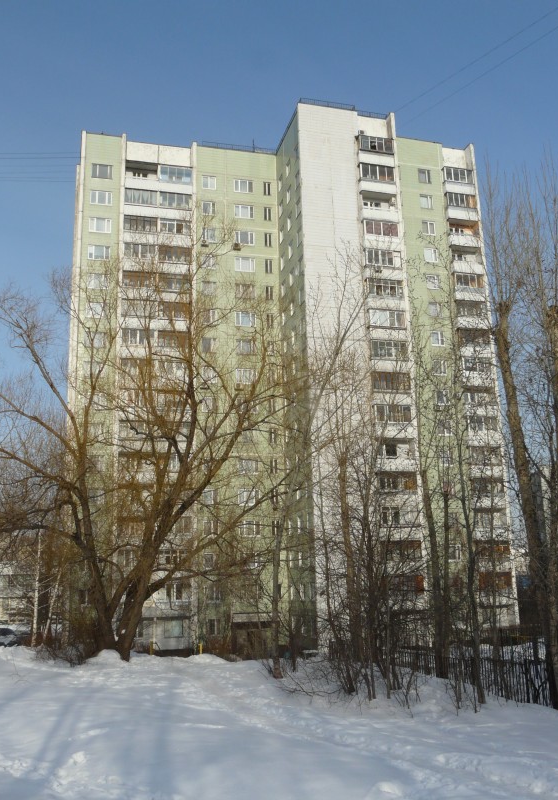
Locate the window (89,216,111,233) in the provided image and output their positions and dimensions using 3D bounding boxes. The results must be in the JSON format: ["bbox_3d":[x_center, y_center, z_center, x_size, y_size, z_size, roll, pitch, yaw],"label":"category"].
[{"bbox_3d":[-16.733,-16.327,69.343,1.987,1.451,0.200,1,-13,-12],"label":"window"}]

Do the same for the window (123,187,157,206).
[{"bbox_3d":[-12.979,-19.057,69.721,3.013,1.775,0.120,2,-14,-15],"label":"window"}]

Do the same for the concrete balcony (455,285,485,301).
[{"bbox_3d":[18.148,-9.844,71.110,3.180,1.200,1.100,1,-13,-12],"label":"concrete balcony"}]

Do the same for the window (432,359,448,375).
[{"bbox_3d":[14.924,-2.963,68.402,1.471,1.410,0.150,2,-14,-15],"label":"window"}]

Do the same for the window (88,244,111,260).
[{"bbox_3d":[-16.615,-13.578,68.414,1.959,1.341,0.150,2,-14,-15],"label":"window"}]

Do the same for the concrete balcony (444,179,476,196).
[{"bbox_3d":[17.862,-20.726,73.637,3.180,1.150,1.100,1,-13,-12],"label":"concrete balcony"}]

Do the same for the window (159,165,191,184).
[{"bbox_3d":[-9.897,-21.595,71.210,3.173,1.882,0.120,2,-14,-15],"label":"window"}]

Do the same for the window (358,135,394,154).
[{"bbox_3d":[8.979,-23.316,67.731,3.320,1.480,0.200,1,-13,-12],"label":"window"}]

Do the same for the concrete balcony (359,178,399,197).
[{"bbox_3d":[8.874,-19.042,67.428,3.507,1.153,1.200,2,-14,-15],"label":"concrete balcony"}]

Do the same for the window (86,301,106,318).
[{"bbox_3d":[-16.518,-8.148,67.444,1.987,1.451,0.200,1,-13,-12],"label":"window"}]

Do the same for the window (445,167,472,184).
[{"bbox_3d":[17.806,-22.044,72.997,3.186,1.641,0.120,2,-14,-15],"label":"window"}]

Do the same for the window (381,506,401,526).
[{"bbox_3d":[9.053,9.449,60.013,1.729,1.542,0.120,2,-14,-15],"label":"window"}]

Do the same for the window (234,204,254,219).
[{"bbox_3d":[-3.383,-18.495,72.860,1.946,1.422,0.200,1,-13,-12],"label":"window"}]

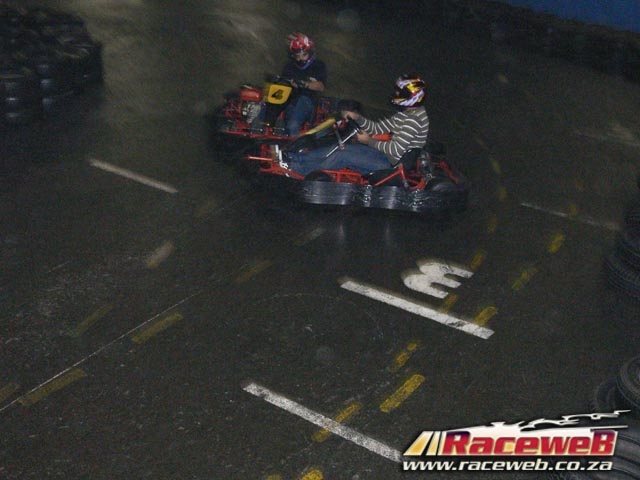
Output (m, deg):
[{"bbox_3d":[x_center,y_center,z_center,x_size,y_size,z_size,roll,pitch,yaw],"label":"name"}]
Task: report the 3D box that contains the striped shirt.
[{"bbox_3d":[0.652,-0.918,7.377,0.570,0.460,0.460,4,25,11],"label":"striped shirt"}]

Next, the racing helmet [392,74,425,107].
[{"bbox_3d":[0.773,-1.305,7.264,0.320,0.260,0.250,0,24,2],"label":"racing helmet"}]

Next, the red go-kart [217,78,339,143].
[{"bbox_3d":[-0.293,-1.478,9.024,1.240,0.600,1.860,10,26,22],"label":"red go-kart"}]

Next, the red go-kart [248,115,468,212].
[{"bbox_3d":[0.340,-0.775,7.455,1.950,0.600,1.250,4,25,11],"label":"red go-kart"}]

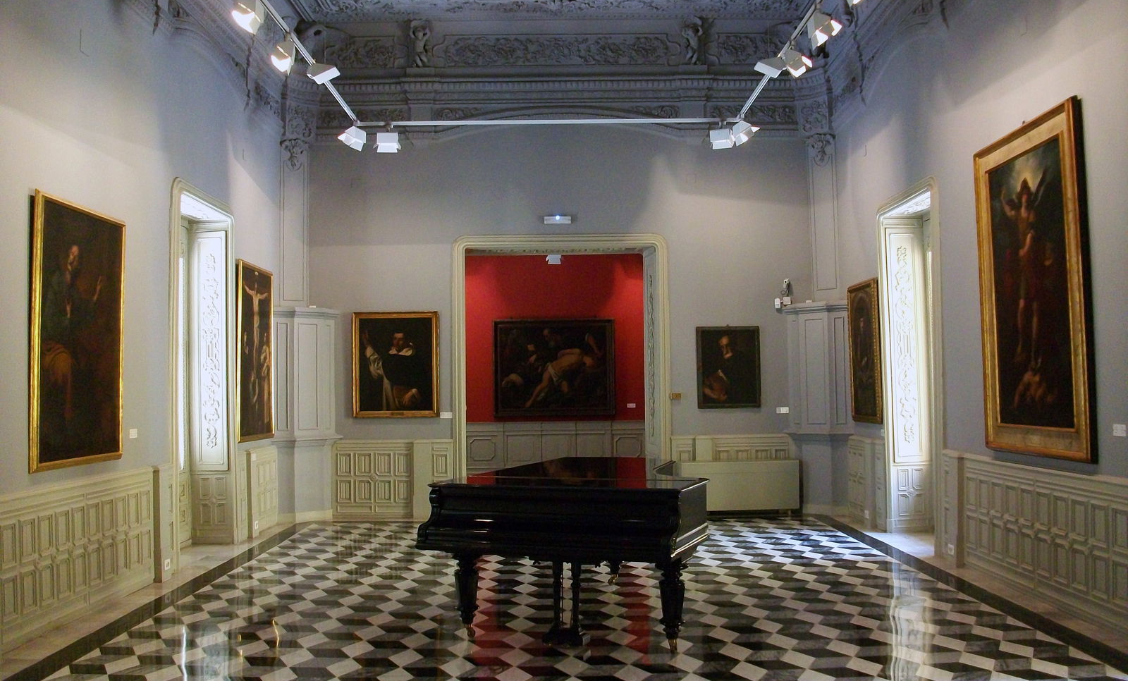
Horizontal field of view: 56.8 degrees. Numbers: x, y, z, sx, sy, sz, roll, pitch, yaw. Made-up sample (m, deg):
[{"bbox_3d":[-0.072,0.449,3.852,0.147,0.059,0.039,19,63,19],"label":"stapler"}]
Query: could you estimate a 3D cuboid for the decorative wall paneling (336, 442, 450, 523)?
[{"bbox_3d":[-1.975,1.633,12.116,1.391,0.945,0.100,-1,-3,0],"label":"decorative wall paneling"}]

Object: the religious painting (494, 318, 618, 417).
[{"bbox_3d":[-0.165,0.490,18.147,2.090,1.668,0.080,-1,-3,0],"label":"religious painting"}]

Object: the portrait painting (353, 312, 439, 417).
[{"bbox_3d":[-1.952,0.287,12.149,0.998,1.228,0.080,-1,-3,0],"label":"portrait painting"}]

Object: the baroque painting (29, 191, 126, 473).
[{"bbox_3d":[-3.280,-0.033,7.021,0.080,1.733,1.318,0,-3,0],"label":"baroque painting"}]

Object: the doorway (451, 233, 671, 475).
[{"bbox_3d":[-0.030,0.426,12.376,2.537,3.327,0.500,-1,-3,0],"label":"doorway"}]

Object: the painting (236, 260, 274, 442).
[{"bbox_3d":[-3.289,0.138,11.041,0.080,1.829,1.244,-1,-3,0],"label":"painting"}]

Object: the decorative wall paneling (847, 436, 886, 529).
[{"bbox_3d":[3.249,1.527,11.174,0.120,0.927,1.087,-1,-3,0],"label":"decorative wall paneling"}]

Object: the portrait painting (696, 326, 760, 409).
[{"bbox_3d":[1.911,0.318,12.153,0.748,0.963,0.060,-1,-3,0],"label":"portrait painting"}]

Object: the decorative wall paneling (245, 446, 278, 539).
[{"bbox_3d":[-3.273,1.625,11.353,0.120,0.925,1.148,-1,-3,0],"label":"decorative wall paneling"}]

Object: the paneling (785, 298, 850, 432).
[{"bbox_3d":[2.946,0.329,12.077,0.755,1.527,0.211,-2,-3,21],"label":"paneling"}]

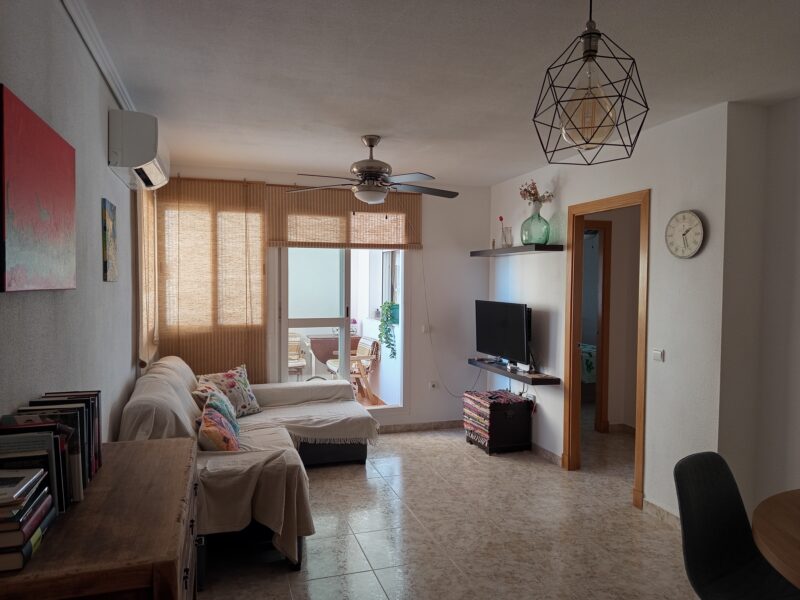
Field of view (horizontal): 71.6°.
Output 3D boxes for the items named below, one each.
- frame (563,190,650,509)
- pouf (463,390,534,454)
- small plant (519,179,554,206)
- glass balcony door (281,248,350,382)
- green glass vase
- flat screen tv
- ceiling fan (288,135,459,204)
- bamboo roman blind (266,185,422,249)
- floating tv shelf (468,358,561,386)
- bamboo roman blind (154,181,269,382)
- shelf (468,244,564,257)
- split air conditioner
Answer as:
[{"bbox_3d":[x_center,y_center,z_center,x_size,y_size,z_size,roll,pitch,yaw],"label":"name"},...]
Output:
[{"bbox_3d":[1.534,0.319,4.106,0.125,2.120,0.920,0,2,-18],"label":"frame"},{"bbox_3d":[0.904,1.113,5.133,0.450,0.460,0.530,0,2,-18],"label":"pouf"},{"bbox_3d":[1.146,-0.908,4.686,0.250,0.240,0.280,0,2,-18],"label":"small plant"},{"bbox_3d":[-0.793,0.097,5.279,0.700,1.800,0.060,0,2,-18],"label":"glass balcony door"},{"bbox_3d":[1.149,-0.643,4.696,0.245,0.390,0.245,0,2,-18],"label":"green glass vase"},{"bbox_3d":[0.959,0.286,5.181,0.075,0.530,0.900,0,2,-20],"label":"flat screen tv"},{"bbox_3d":[-0.186,-0.892,3.833,1.280,0.460,1.280,0,2,-18],"label":"ceiling fan"},{"bbox_3d":[-0.489,-0.776,5.254,1.510,0.550,0.060,0,2,-18],"label":"bamboo roman blind"},{"bbox_3d":[1.012,0.653,5.127,0.265,0.050,1.220,0,2,-18],"label":"floating tv shelf"},{"bbox_3d":[-1.636,-0.136,4.908,0.930,1.870,0.050,0,2,-18],"label":"bamboo roman blind"},{"bbox_3d":[1.027,-0.444,5.078,0.265,0.047,1.220,0,2,-18],"label":"shelf"},{"bbox_3d":[-1.468,-0.830,3.166,0.230,0.290,0.690,0,2,-18],"label":"split air conditioner"}]

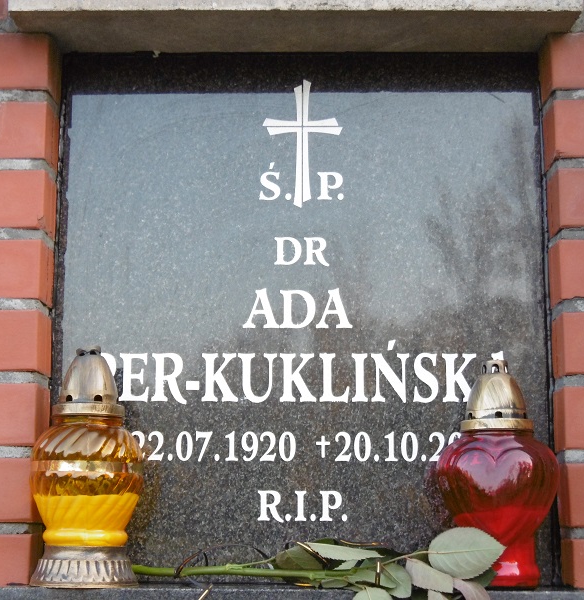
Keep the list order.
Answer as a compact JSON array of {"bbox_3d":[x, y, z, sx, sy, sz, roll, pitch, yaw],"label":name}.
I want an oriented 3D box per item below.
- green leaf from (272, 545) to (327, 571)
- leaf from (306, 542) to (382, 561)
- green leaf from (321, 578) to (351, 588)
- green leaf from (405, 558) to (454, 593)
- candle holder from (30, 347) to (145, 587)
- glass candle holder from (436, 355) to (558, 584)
[{"bbox_3d":[0.008,0.263,1.395,0.054,0.027,0.026,0,-10,1],"label":"green leaf"},{"bbox_3d":[0.052,0.257,1.390,0.080,0.020,0.030,0,-10,1],"label":"leaf"},{"bbox_3d":[0.043,0.284,1.365,0.030,0.010,0.016,0,-10,1],"label":"green leaf"},{"bbox_3d":[0.136,0.273,1.350,0.050,0.034,0.024,0,-10,1],"label":"green leaf"},{"bbox_3d":[-0.211,0.171,1.407,0.117,0.245,0.117,0,-10,1],"label":"candle holder"},{"bbox_3d":[0.213,0.178,1.411,0.126,0.233,0.122,-2,-10,11],"label":"glass candle holder"}]

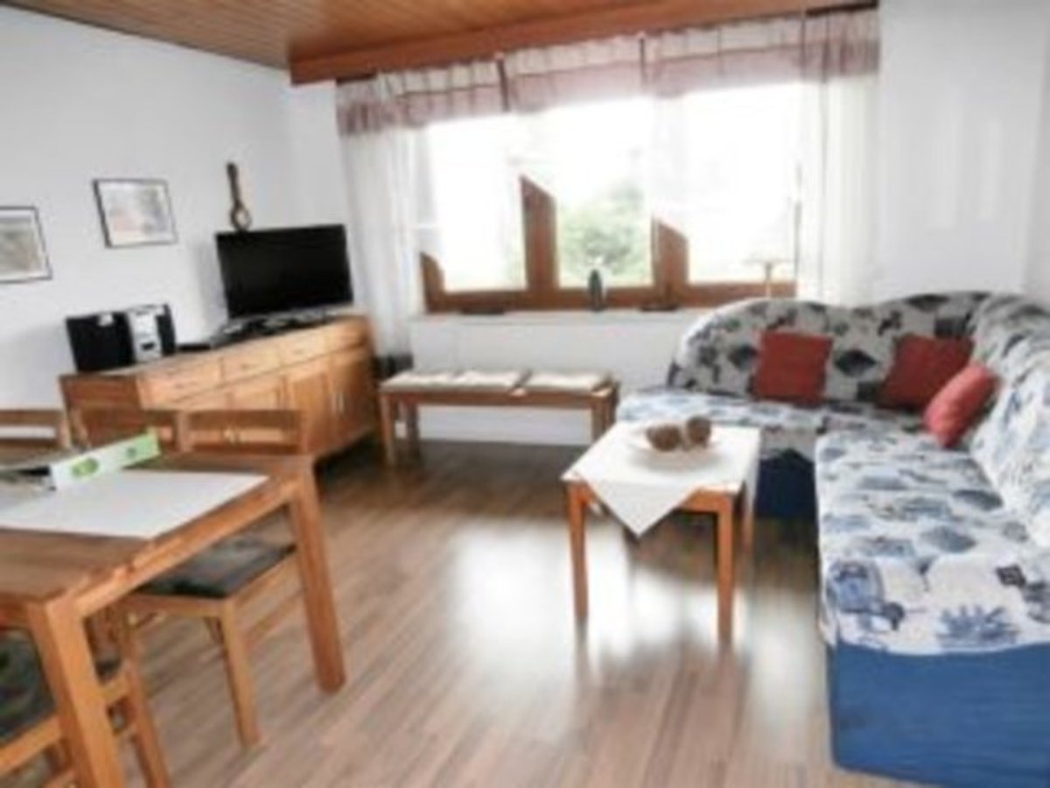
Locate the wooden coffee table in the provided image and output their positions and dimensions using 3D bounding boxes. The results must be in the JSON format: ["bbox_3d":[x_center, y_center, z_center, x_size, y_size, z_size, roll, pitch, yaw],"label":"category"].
[{"bbox_3d":[0.539,0.472,2.711,0.580,0.560,0.670,2,15,20],"label":"wooden coffee table"}]

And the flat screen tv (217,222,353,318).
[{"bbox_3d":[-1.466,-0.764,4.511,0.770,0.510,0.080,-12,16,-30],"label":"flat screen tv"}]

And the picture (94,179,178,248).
[{"bbox_3d":[-2.019,-0.946,3.808,0.025,0.325,0.435,2,15,22],"label":"picture"}]

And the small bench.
[{"bbox_3d":[-0.132,0.162,4.300,1.370,0.475,0.390,1,15,18],"label":"small bench"}]

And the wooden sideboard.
[{"bbox_3d":[-1.620,0.081,4.303,0.450,0.800,1.850,2,15,22],"label":"wooden sideboard"}]

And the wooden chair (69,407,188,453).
[{"bbox_3d":[-1.403,0.518,2.366,0.470,0.860,0.490,1,15,17],"label":"wooden chair"}]

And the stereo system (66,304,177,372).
[{"bbox_3d":[-2.012,-0.286,3.662,0.190,0.265,0.470,2,15,22],"label":"stereo system"}]

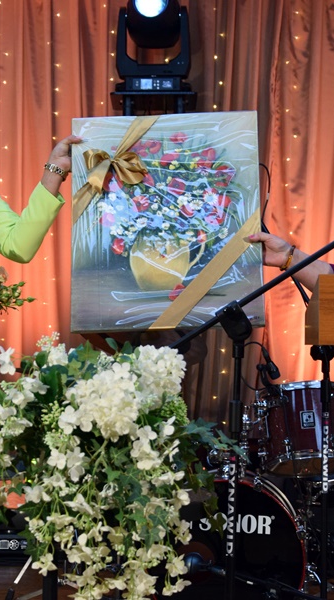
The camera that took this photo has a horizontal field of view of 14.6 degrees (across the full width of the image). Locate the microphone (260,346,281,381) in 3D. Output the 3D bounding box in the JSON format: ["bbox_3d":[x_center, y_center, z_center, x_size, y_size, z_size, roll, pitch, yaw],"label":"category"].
[{"bbox_3d":[0.352,0.215,4.400,0.040,0.120,0.038,-34,16,-27],"label":"microphone"}]

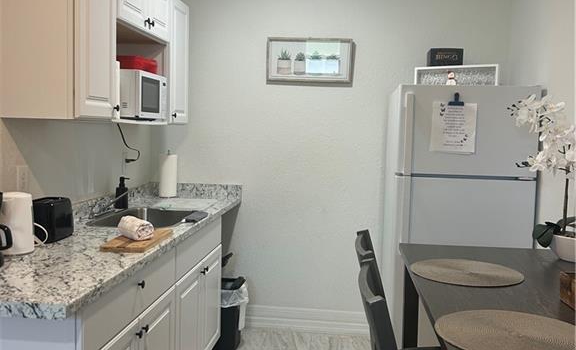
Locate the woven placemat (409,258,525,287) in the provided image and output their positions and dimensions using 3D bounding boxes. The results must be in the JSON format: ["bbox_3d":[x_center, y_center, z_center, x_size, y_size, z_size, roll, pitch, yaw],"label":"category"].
[{"bbox_3d":[0.625,0.338,2.036,0.388,0.007,0.388,2,4,6],"label":"woven placemat"}]

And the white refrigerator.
[{"bbox_3d":[0.960,0.341,3.397,0.710,1.645,0.770,2,4,6],"label":"white refrigerator"}]

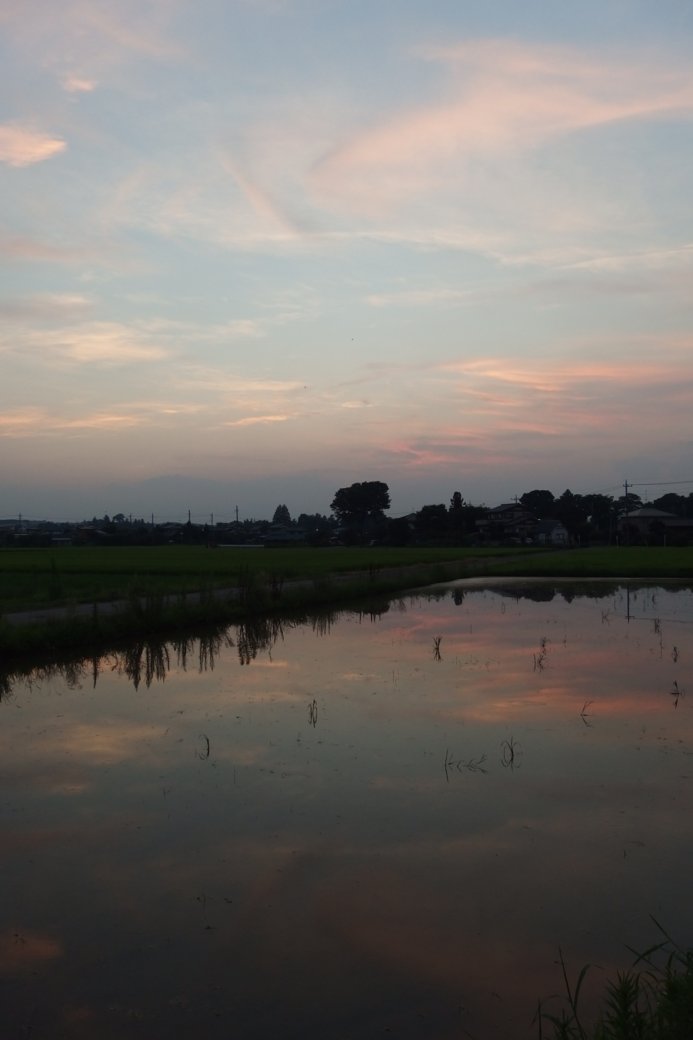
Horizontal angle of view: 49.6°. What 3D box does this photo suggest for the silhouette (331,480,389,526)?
[{"bbox_3d":[3.860,-1.830,210.000,16.800,17.700,15.500,0,-1,0],"label":"silhouette"}]

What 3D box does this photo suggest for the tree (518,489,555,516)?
[{"bbox_3d":[54.450,-0.920,215.000,10.200,15.380,9.500,0,-1,0],"label":"tree"}]

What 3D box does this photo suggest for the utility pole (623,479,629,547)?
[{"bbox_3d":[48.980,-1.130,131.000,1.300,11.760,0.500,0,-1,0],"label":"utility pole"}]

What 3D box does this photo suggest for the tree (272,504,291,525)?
[{"bbox_3d":[-29.000,1.720,335.000,8.600,17.220,8.200,0,-1,0],"label":"tree"}]

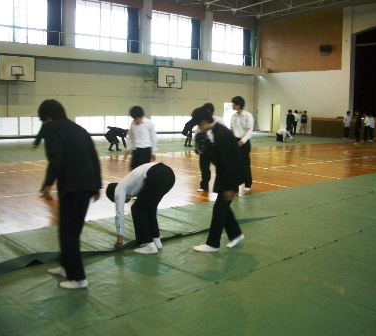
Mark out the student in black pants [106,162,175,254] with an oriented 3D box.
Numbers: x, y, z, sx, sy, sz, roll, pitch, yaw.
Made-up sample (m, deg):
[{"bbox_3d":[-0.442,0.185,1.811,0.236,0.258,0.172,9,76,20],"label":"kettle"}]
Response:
[{"bbox_3d":[-0.502,0.420,4.820,0.660,0.940,0.440,2,7,10],"label":"student in black pants"}]

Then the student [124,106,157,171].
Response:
[{"bbox_3d":[-0.784,-0.229,7.400,0.500,1.550,0.380,4,8,24],"label":"student"}]

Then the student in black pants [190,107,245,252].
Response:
[{"bbox_3d":[0.308,0.120,4.731,0.620,1.490,0.500,0,7,-6],"label":"student in black pants"}]

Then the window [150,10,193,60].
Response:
[{"bbox_3d":[-1.040,-8.443,28.998,3.430,2.770,0.150,-6,10,-41],"label":"window"}]

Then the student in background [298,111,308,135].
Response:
[{"bbox_3d":[7.662,-2.998,30.051,0.520,1.600,0.320,3,7,14],"label":"student in background"}]

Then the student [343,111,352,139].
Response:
[{"bbox_3d":[9.260,-2.485,26.300,0.480,1.640,0.320,3,8,14],"label":"student"}]

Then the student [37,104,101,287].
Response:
[{"bbox_3d":[-0.963,0.225,3.711,0.520,1.528,0.520,7,9,41],"label":"student"}]

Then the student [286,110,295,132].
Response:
[{"bbox_3d":[6.599,-2.913,29.165,0.500,1.650,0.320,2,7,9],"label":"student"}]

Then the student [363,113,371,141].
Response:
[{"bbox_3d":[9.812,-2.248,24.900,0.460,1.620,0.460,1,7,-3],"label":"student"}]

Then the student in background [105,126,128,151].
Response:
[{"bbox_3d":[-2.492,-1.018,15.900,0.830,0.870,0.450,1,7,0],"label":"student in background"}]

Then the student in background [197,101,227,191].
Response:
[{"bbox_3d":[0.432,-0.376,8.319,0.500,1.596,0.480,-3,8,-30],"label":"student in background"}]

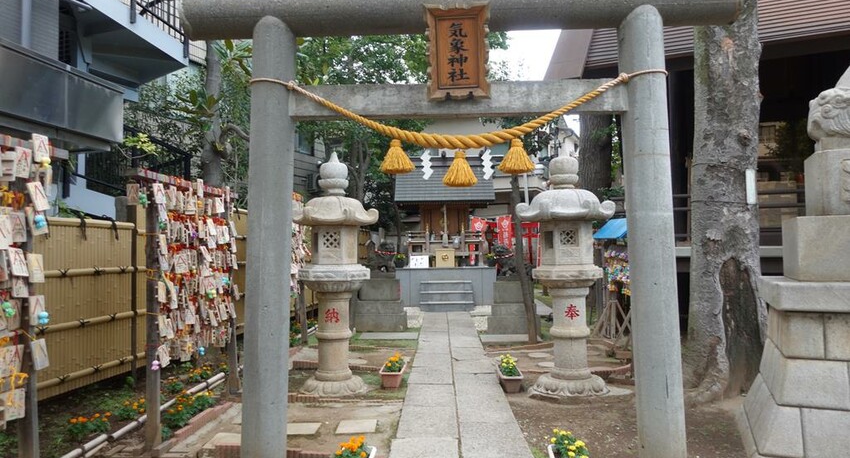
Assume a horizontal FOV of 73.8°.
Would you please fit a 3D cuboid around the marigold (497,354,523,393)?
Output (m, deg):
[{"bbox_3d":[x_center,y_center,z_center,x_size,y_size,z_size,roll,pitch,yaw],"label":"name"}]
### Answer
[{"bbox_3d":[0.882,1.487,5.950,0.240,0.350,0.640,-1,-1,1],"label":"marigold"}]

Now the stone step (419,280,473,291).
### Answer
[{"bbox_3d":[0.488,1.337,12.869,1.150,0.200,0.320,-1,-1,2],"label":"stone step"}]

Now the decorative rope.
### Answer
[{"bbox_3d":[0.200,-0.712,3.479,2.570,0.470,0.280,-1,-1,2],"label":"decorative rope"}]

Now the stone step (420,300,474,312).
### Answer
[{"bbox_3d":[0.484,1.701,12.282,1.150,0.180,0.320,-1,-1,2],"label":"stone step"}]

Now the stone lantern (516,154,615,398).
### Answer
[{"bbox_3d":[1.474,0.429,5.923,1.030,2.450,0.920,-1,-1,7],"label":"stone lantern"}]

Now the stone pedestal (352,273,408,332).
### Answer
[{"bbox_3d":[-0.781,1.249,10.056,0.880,1.020,0.800,-1,-1,2],"label":"stone pedestal"}]

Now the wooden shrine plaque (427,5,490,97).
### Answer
[{"bbox_3d":[0.200,-1.047,3.386,0.380,0.525,0.120,-1,10,2],"label":"wooden shrine plaque"}]

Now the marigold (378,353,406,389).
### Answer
[{"bbox_3d":[-0.350,1.516,6.196,0.245,0.330,0.620,-1,-1,2],"label":"marigold"}]

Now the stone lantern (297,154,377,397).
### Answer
[{"bbox_3d":[-0.971,0.427,6.144,0.990,2.520,0.900,-1,-1,2],"label":"stone lantern"}]

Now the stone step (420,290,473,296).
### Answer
[{"bbox_3d":[0.484,1.526,12.565,1.150,0.190,0.320,-1,-1,2],"label":"stone step"}]

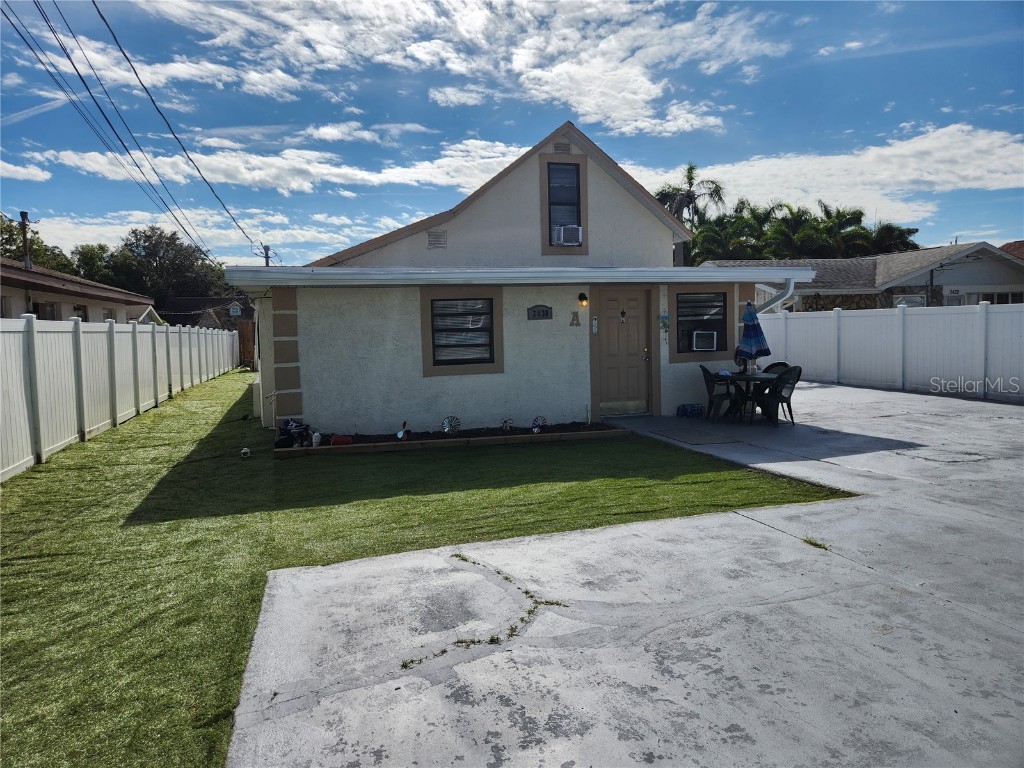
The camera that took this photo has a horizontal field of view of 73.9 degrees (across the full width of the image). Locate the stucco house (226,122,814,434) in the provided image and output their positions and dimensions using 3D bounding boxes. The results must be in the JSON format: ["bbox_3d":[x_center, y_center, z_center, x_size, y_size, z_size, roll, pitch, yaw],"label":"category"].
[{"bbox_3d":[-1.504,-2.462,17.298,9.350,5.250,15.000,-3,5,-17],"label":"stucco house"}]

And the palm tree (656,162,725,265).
[{"bbox_3d":[7.765,-5.429,30.212,3.400,8.630,3.400,-3,5,-17],"label":"palm tree"}]

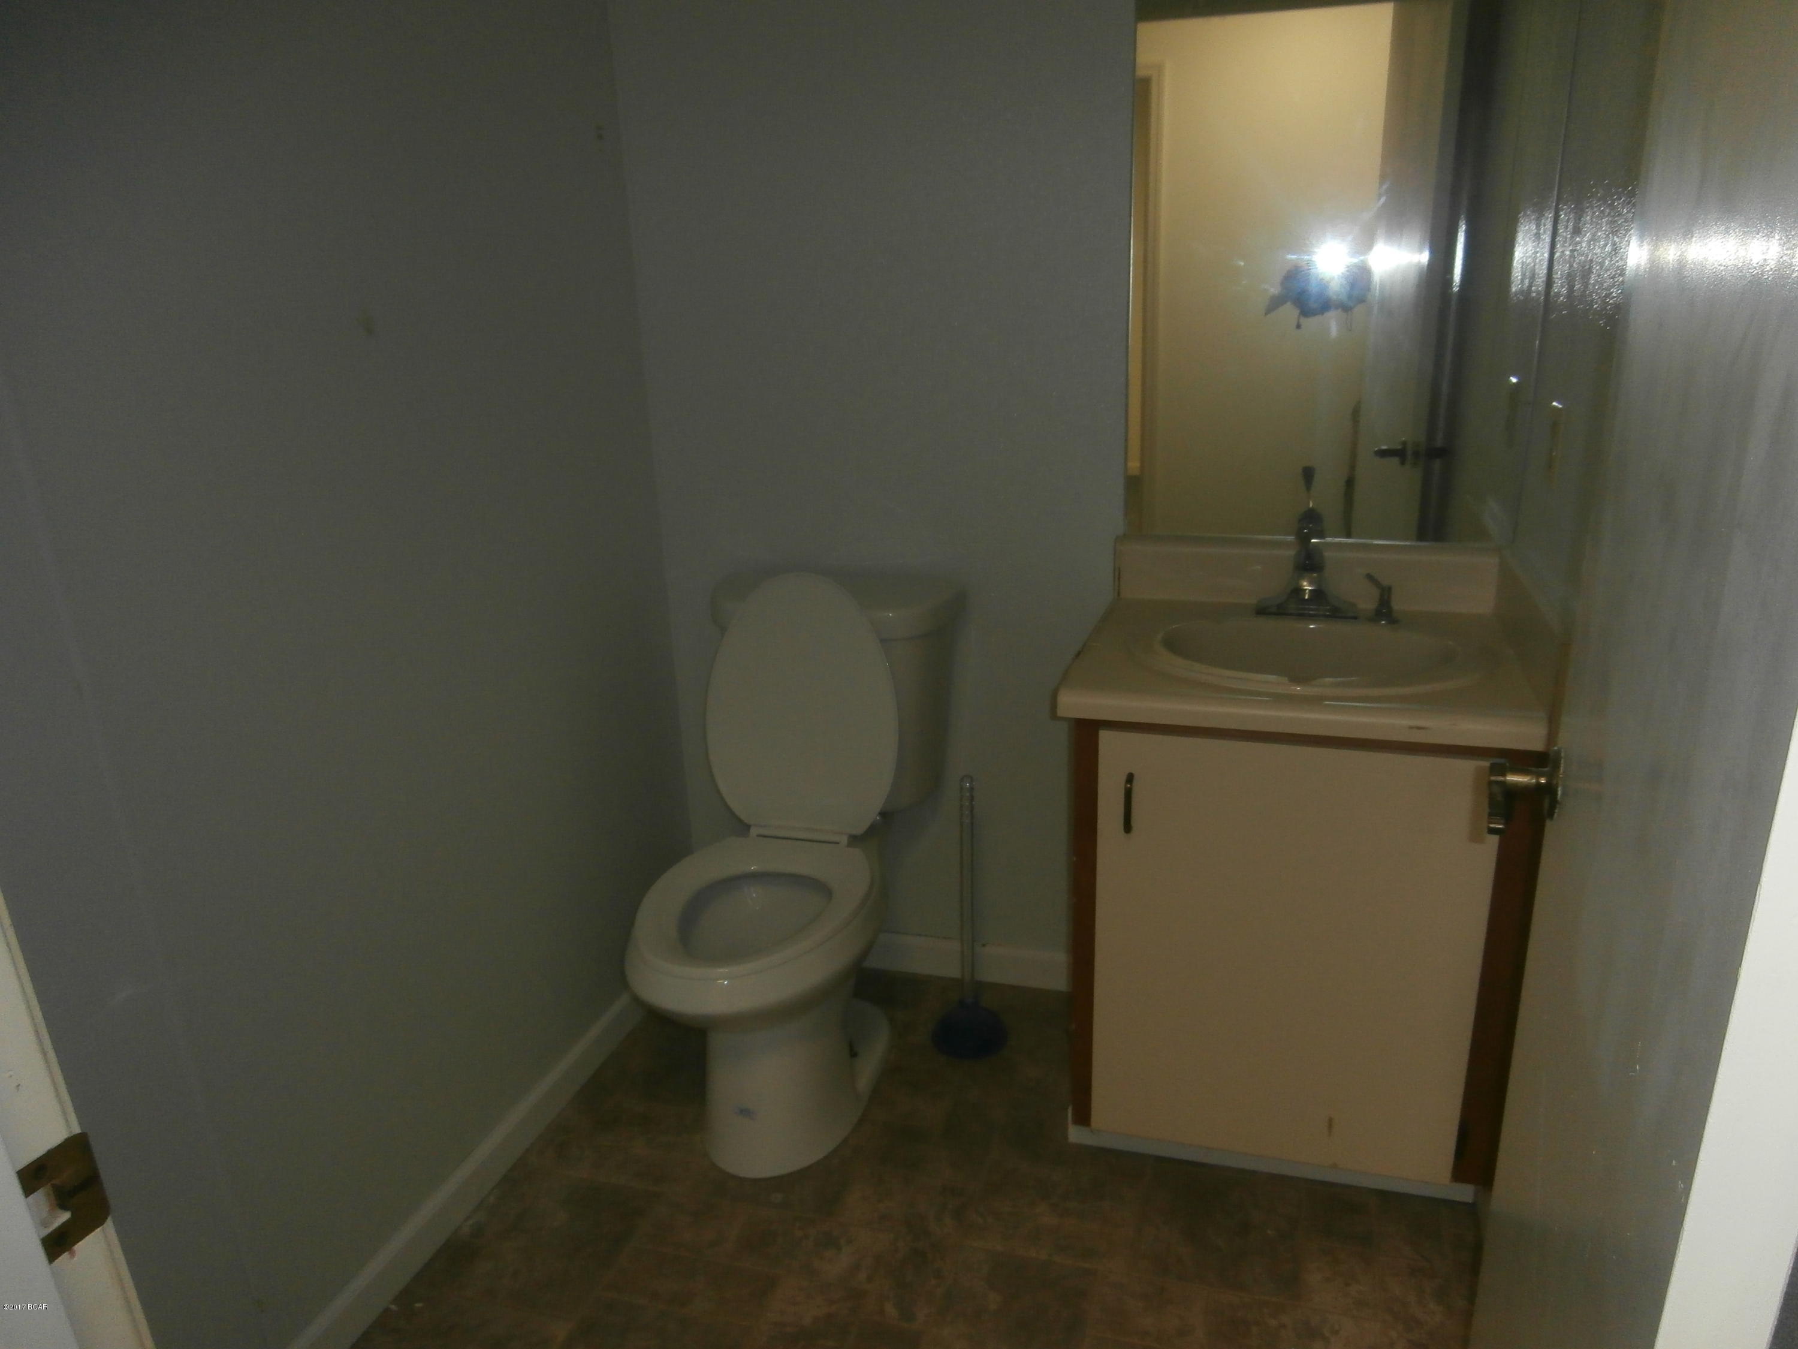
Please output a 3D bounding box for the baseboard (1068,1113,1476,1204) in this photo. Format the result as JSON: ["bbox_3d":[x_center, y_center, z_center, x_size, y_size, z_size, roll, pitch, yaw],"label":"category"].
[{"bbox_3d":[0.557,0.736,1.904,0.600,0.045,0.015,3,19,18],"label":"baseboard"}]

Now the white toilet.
[{"bbox_3d":[-0.192,0.301,2.076,0.465,0.830,0.700,3,19,18],"label":"white toilet"}]

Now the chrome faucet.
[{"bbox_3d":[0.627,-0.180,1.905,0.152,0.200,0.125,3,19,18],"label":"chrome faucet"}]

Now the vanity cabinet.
[{"bbox_3d":[0.615,0.344,1.961,0.600,0.710,0.460,3,19,18],"label":"vanity cabinet"}]

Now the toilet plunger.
[{"bbox_3d":[0.120,0.413,2.195,0.143,0.520,0.143,-2,18,1],"label":"toilet plunger"}]

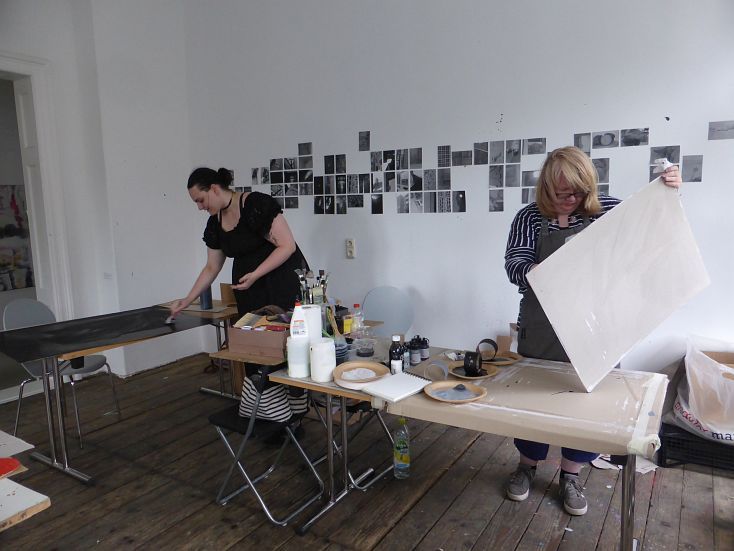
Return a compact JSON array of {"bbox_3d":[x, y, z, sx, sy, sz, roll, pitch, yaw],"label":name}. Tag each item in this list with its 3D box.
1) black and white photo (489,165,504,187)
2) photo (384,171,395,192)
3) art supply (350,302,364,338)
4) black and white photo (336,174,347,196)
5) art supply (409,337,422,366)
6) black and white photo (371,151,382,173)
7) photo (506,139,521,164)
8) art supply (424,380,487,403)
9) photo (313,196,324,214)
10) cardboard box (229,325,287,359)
[{"bbox_3d":[0.905,-0.686,3.553,0.101,0.151,0.010,4,8,32],"label":"black and white photo"},{"bbox_3d":[0.174,-0.704,3.851,0.099,0.146,0.006,4,9,33],"label":"photo"},{"bbox_3d":[-0.054,0.248,2.787,0.077,0.182,0.077,-1,8,-1],"label":"art supply"},{"bbox_3d":[-0.216,-0.754,4.248,0.101,0.151,0.010,4,8,32],"label":"black and white photo"},{"bbox_3d":[0.218,0.335,2.282,0.049,0.131,0.049,0,8,5],"label":"art supply"},{"bbox_3d":[0.078,-0.902,4.042,0.101,0.151,0.010,4,8,32],"label":"black and white photo"},{"bbox_3d":[0.957,-0.806,3.320,0.099,0.146,0.006,4,9,33],"label":"photo"},{"bbox_3d":[0.337,0.443,1.928,0.240,0.032,0.240,-2,8,-6],"label":"art supply"},{"bbox_3d":[-0.408,-0.602,4.378,0.100,0.150,0.005,4,9,33],"label":"photo"},{"bbox_3d":[-0.486,0.316,2.568,0.345,0.123,0.220,3,9,31],"label":"cardboard box"}]

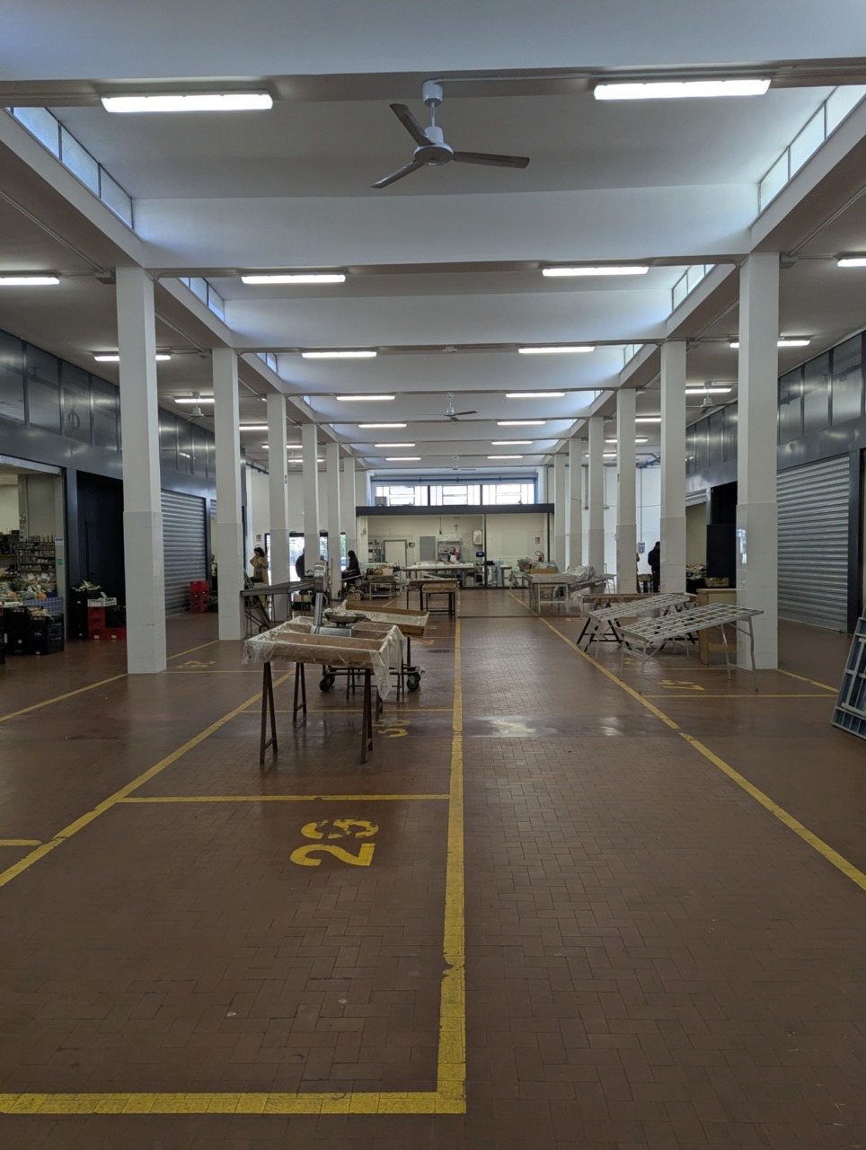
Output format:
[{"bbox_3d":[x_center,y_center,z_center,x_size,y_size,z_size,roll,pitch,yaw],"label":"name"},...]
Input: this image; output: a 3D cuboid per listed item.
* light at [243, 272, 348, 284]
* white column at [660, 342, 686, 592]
[{"bbox_3d":[-1.694,-3.613,9.711,1.270,0.100,0.130,-1,2,2],"label":"light"},{"bbox_3d":[4.089,-1.447,13.530,0.365,4.951,0.345,-1,2,2],"label":"white column"}]

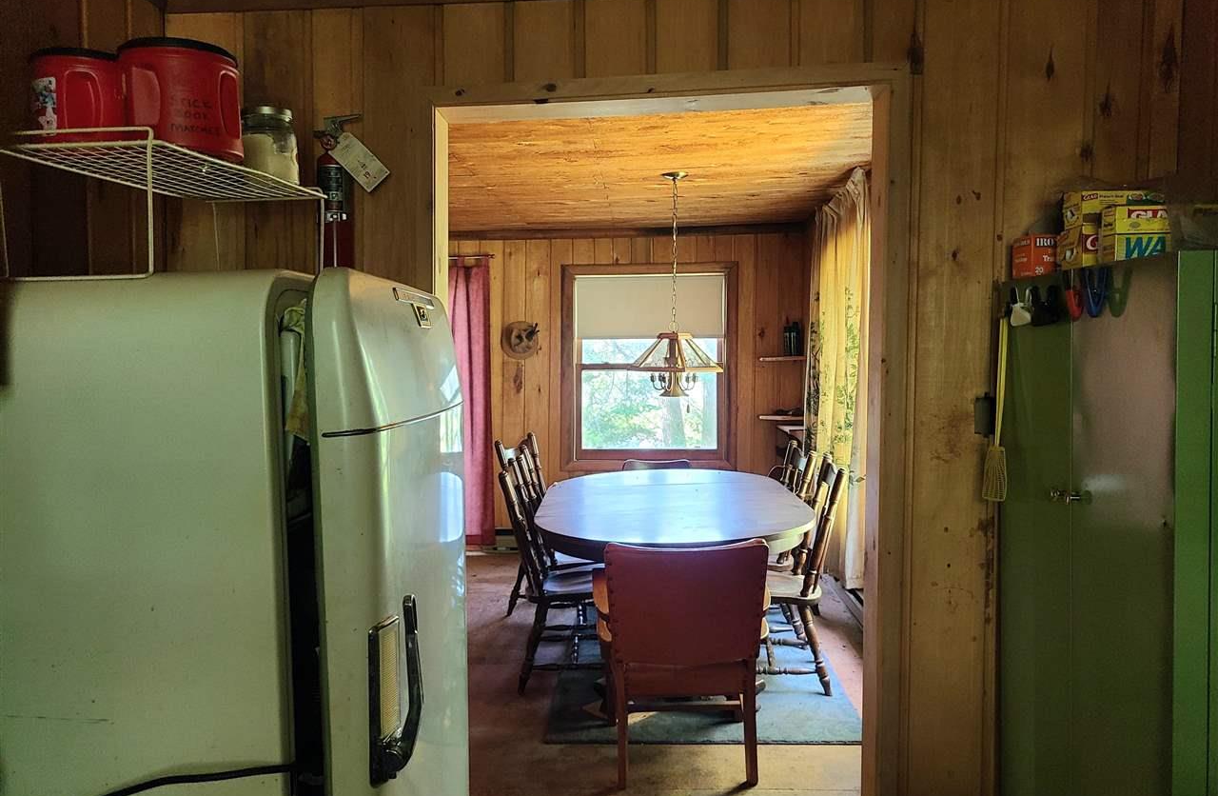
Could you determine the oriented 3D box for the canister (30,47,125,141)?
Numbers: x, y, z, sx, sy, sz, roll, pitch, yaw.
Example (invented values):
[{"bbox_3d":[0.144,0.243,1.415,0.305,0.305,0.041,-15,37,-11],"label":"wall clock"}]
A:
[{"bbox_3d":[-0.750,-0.410,1.298,0.120,0.132,0.120,-2,4,-30],"label":"canister"}]

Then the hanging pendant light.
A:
[{"bbox_3d":[0.305,-0.523,4.275,0.410,1.052,0.430,0,4,-5],"label":"hanging pendant light"}]

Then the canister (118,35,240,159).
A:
[{"bbox_3d":[-0.612,-0.416,1.312,0.158,0.148,0.158,-1,4,-25],"label":"canister"}]

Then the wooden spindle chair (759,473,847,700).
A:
[{"bbox_3d":[0.760,0.773,4.159,0.540,0.967,0.460,0,4,2],"label":"wooden spindle chair"}]

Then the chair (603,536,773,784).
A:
[{"bbox_3d":[0.263,0.883,3.385,0.610,0.840,0.590,0,4,-1],"label":"chair"}]

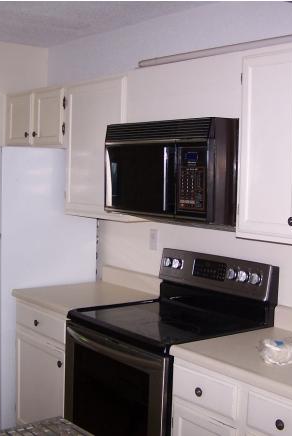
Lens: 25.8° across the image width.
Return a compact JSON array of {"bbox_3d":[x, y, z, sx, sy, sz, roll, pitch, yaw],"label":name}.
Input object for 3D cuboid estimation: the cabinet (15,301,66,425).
[{"bbox_3d":[-0.314,0.905,3.602,0.615,0.874,0.612,-2,5,-38],"label":"cabinet"}]

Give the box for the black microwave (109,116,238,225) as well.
[{"bbox_3d":[0.200,-0.218,3.030,0.430,0.450,0.775,-2,5,-38],"label":"black microwave"}]

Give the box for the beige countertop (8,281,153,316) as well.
[{"bbox_3d":[-0.314,0.451,3.564,0.635,0.042,0.618,-2,5,-38],"label":"beige countertop"}]

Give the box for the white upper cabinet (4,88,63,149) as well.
[{"bbox_3d":[-0.594,-0.631,4.129,0.308,0.353,0.777,-2,5,-38],"label":"white upper cabinet"}]

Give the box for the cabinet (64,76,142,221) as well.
[{"bbox_3d":[-0.166,-0.379,3.599,0.308,0.761,0.617,-2,5,-38],"label":"cabinet"}]

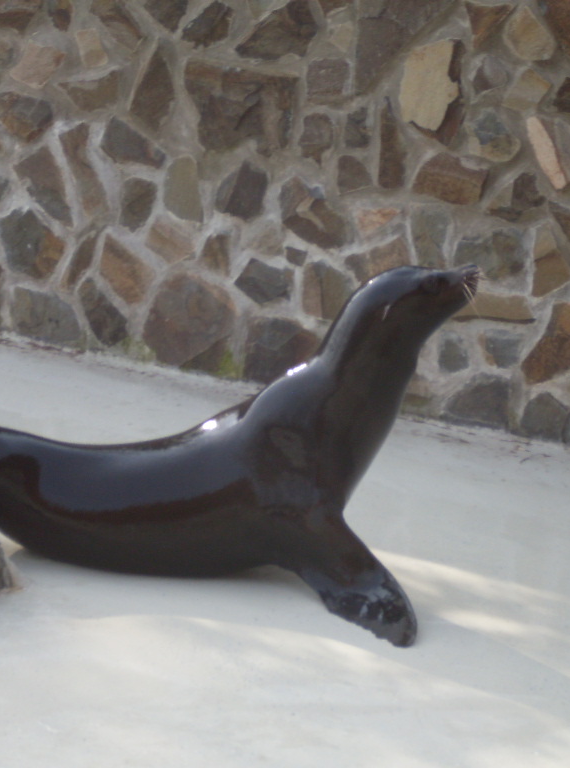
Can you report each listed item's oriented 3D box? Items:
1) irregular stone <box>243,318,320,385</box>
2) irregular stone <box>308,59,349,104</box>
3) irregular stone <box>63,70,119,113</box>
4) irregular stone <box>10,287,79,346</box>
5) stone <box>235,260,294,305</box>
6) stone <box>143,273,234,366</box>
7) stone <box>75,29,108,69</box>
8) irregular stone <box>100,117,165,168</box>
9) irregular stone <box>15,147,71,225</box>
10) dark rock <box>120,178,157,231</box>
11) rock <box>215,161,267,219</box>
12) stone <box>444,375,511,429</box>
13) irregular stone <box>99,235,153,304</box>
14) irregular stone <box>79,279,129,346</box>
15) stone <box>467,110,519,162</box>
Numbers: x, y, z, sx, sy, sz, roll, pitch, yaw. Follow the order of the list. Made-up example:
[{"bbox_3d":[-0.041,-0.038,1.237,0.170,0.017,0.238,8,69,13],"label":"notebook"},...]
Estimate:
[{"bbox_3d":[0.008,-0.094,9.459,0.262,0.209,0.090,11,20,33],"label":"irregular stone"},{"bbox_3d":[0.118,-0.822,9.166,0.123,0.124,0.068,11,19,28],"label":"irregular stone"},{"bbox_3d":[-0.530,-0.833,9.459,0.194,0.134,0.081,11,23,28],"label":"irregular stone"},{"bbox_3d":[-0.681,-0.200,9.794,0.241,0.156,0.097,11,23,28],"label":"irregular stone"},{"bbox_3d":[-0.060,-0.286,9.421,0.168,0.127,0.070,11,19,28],"label":"stone"},{"bbox_3d":[-0.245,-0.190,9.554,0.305,0.277,0.145,11,23,28],"label":"stone"},{"bbox_3d":[-0.465,-0.829,8.294,0.090,0.096,0.070,10,21,27],"label":"stone"},{"bbox_3d":[-0.412,-0.684,9.444,0.211,0.132,0.084,11,23,28],"label":"irregular stone"},{"bbox_3d":[-0.697,-0.573,9.729,0.174,0.223,0.096,11,19,28],"label":"irregular stone"},{"bbox_3d":[-0.403,-0.504,9.400,0.112,0.145,0.052,11,20,26],"label":"dark rock"},{"bbox_3d":[-0.106,-0.546,9.402,0.179,0.182,0.090,11,20,33],"label":"rock"},{"bbox_3d":[0.534,0.026,9.133,0.203,0.144,0.085,11,23,28],"label":"stone"},{"bbox_3d":[-0.439,-0.329,9.705,0.192,0.195,0.090,11,20,33],"label":"irregular stone"},{"bbox_3d":[-0.502,-0.212,9.678,0.165,0.197,0.090,11,23,28],"label":"irregular stone"},{"bbox_3d":[0.553,-0.657,8.952,0.149,0.137,0.075,11,19,28],"label":"stone"}]

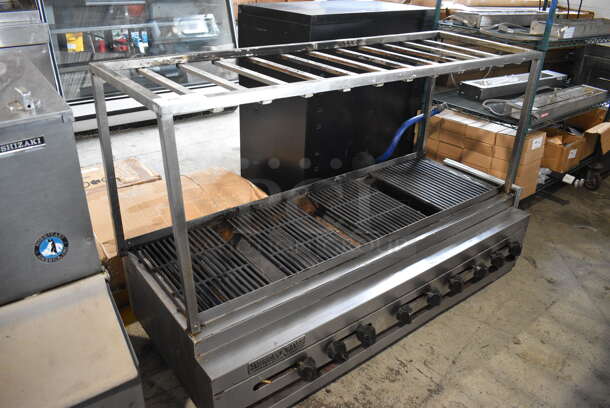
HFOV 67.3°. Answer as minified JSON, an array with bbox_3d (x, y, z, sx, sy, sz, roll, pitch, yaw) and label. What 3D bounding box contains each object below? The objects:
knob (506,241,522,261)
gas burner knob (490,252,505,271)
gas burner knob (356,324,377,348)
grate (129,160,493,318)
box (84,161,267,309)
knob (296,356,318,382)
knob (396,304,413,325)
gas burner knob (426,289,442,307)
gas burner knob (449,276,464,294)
[{"bbox_3d":[0.909,0.202,1.988,0.057,0.059,0.034,-18,33,-33],"label":"knob"},{"bbox_3d":[0.809,0.242,1.924,0.057,0.059,0.034,-18,33,-33],"label":"gas burner knob"},{"bbox_3d":[0.204,0.439,1.519,0.057,0.059,0.034,-18,33,-33],"label":"gas burner knob"},{"bbox_3d":[0.137,0.058,1.876,1.520,0.030,0.450,-18,33,-33],"label":"grate"},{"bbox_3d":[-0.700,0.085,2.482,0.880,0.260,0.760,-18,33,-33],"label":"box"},{"bbox_3d":[0.008,0.501,1.386,0.057,0.059,0.034,-18,33,-33],"label":"knob"},{"bbox_3d":[0.352,0.390,1.617,0.057,0.059,0.034,-18,33,-33],"label":"knob"},{"bbox_3d":[0.483,0.348,1.706,0.057,0.059,0.034,-18,33,-33],"label":"gas burner knob"},{"bbox_3d":[0.588,0.317,1.778,0.057,0.059,0.034,-18,33,-33],"label":"gas burner knob"}]

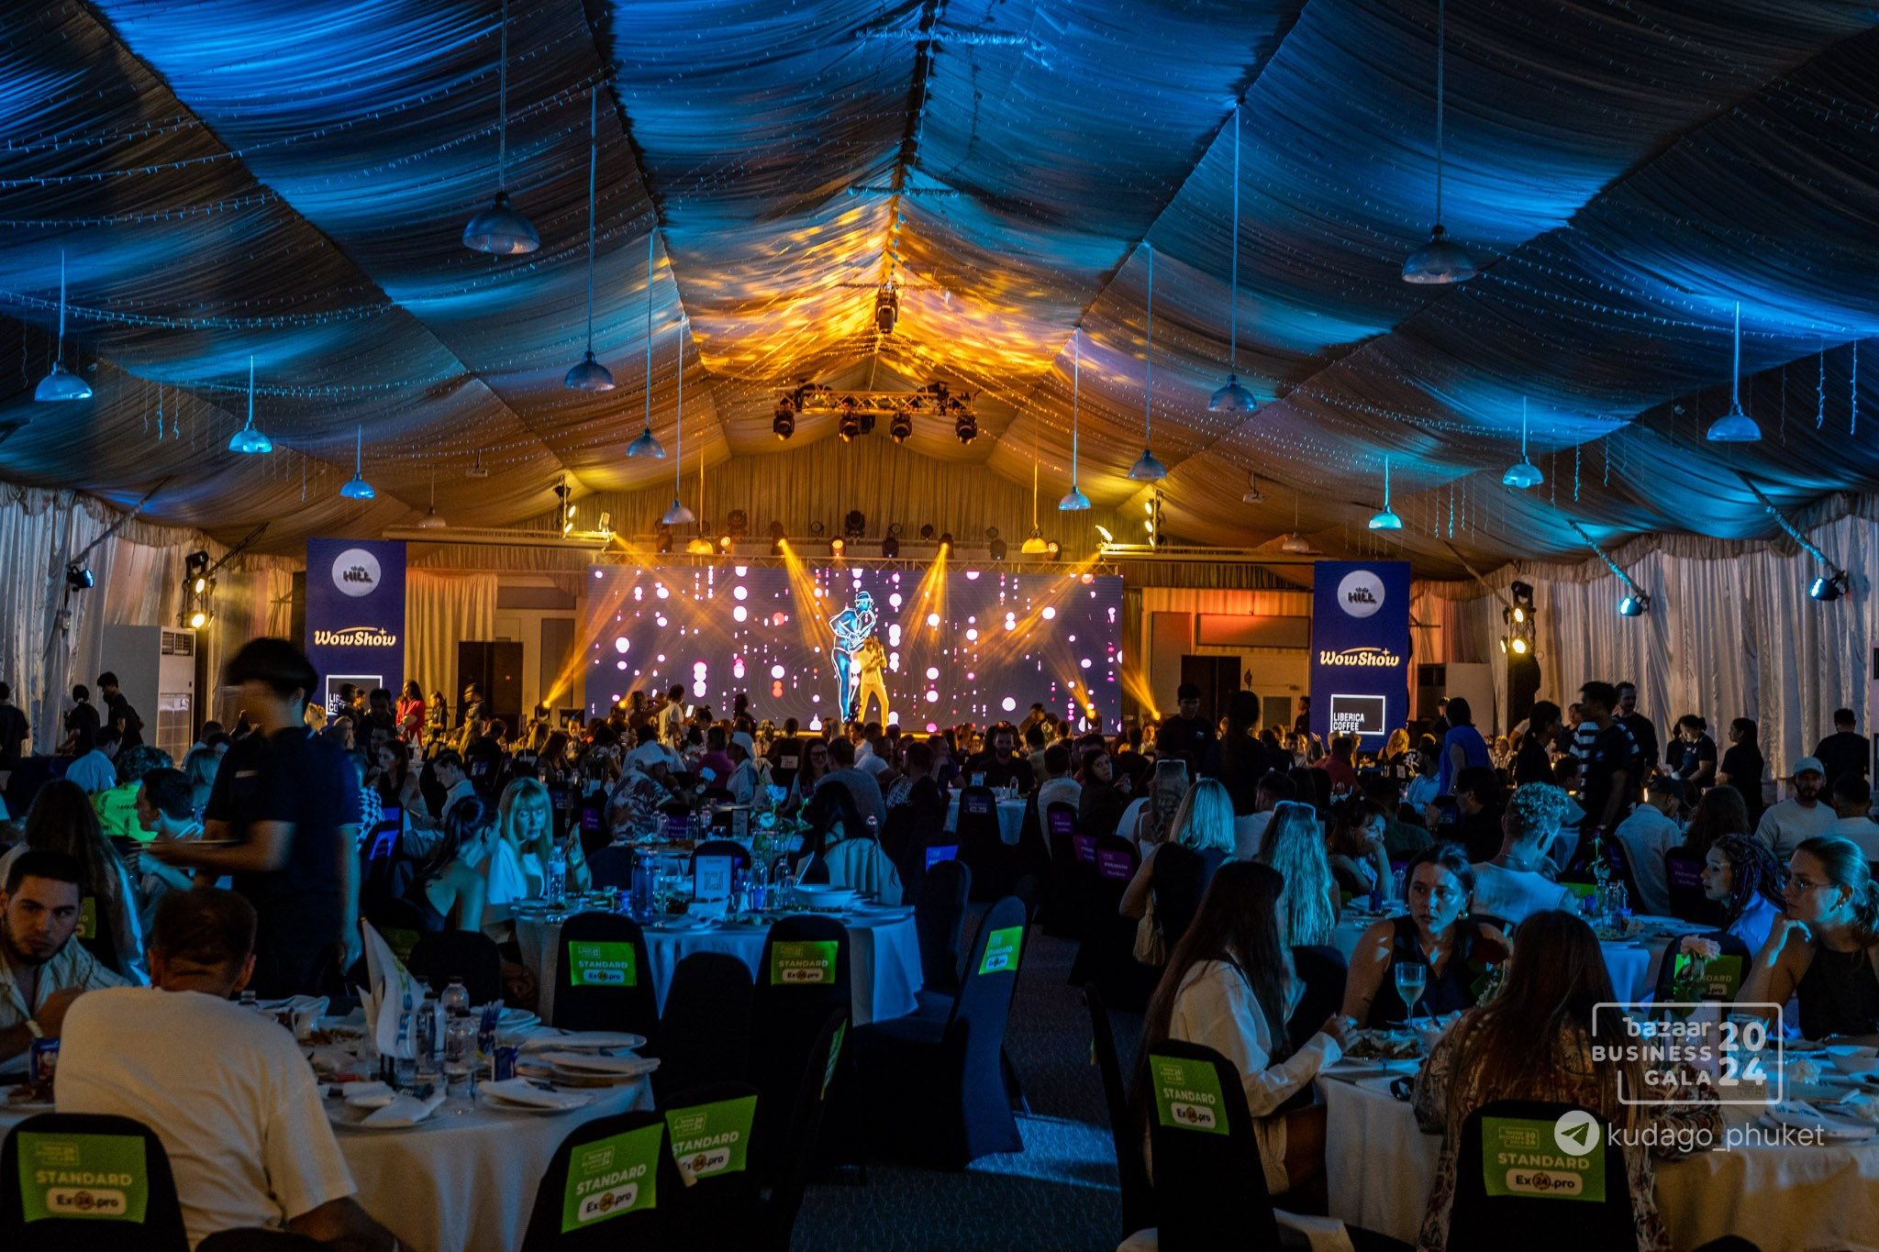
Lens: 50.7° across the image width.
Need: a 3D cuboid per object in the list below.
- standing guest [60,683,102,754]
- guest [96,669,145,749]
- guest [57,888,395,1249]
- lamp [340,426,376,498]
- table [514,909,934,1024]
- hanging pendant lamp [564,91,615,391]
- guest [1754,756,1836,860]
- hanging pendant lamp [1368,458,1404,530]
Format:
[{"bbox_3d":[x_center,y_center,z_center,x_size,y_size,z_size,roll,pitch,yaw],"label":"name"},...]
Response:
[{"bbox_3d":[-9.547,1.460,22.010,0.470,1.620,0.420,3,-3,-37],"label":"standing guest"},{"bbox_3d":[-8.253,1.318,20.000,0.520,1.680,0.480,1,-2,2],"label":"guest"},{"bbox_3d":[-1.312,1.094,3.559,0.600,1.270,0.800,2,-2,-18],"label":"guest"},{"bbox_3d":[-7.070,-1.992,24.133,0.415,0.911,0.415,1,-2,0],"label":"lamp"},{"bbox_3d":[-0.867,1.483,7.684,1.560,0.760,1.560,1,-2,0],"label":"table"},{"bbox_3d":[-2.816,-3.100,15.950,0.410,2.430,0.410,1,-2,-4],"label":"hanging pendant lamp"},{"bbox_3d":[4.961,1.457,11.460,0.550,1.380,0.700,0,-2,18],"label":"guest"},{"bbox_3d":[5.654,-1.672,25.100,0.430,0.929,0.430,1,-2,0],"label":"hanging pendant lamp"}]

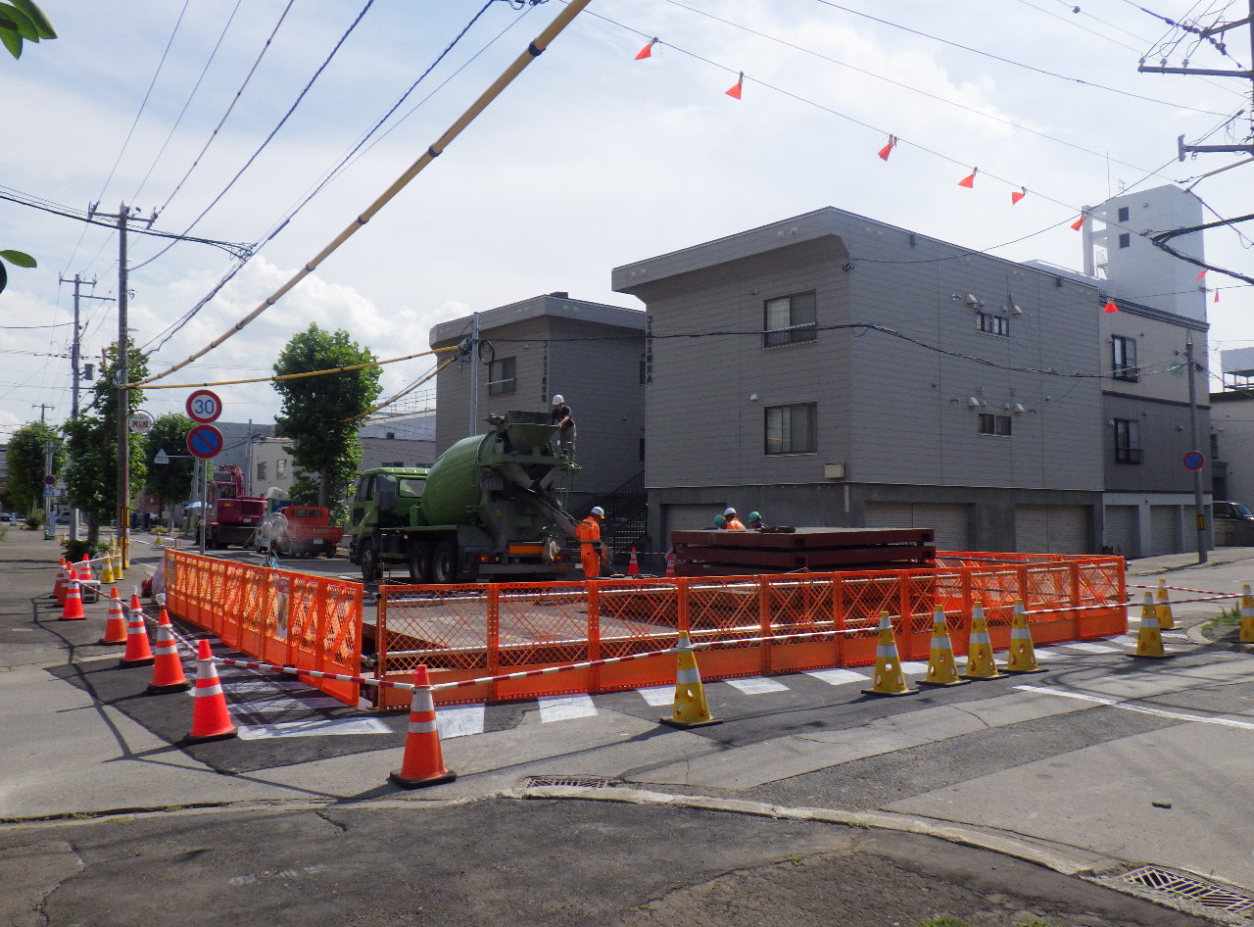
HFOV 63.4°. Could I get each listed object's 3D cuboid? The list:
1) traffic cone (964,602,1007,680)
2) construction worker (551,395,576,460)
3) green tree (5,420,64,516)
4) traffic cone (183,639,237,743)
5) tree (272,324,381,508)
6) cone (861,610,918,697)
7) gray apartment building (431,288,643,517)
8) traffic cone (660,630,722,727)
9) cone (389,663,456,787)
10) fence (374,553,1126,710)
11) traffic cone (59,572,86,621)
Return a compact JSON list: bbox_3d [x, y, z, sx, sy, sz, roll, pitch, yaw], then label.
[{"bbox_3d":[3.394,1.678,9.680,0.380,0.700,0.380,1,-3,-14],"label":"traffic cone"},{"bbox_3d":[-1.520,-0.825,24.400,0.600,1.620,0.580,3,-4,-41],"label":"construction worker"},{"bbox_3d":[-52.460,1.083,90.054,5.400,9.700,5.400,2,-3,-32],"label":"green tree"},{"bbox_3d":[-3.101,1.649,7.484,0.380,0.700,0.380,1,-3,-20],"label":"traffic cone"},{"bbox_3d":[-11.545,-0.979,39.000,4.100,8.600,4.100,0,-3,0],"label":"tree"},{"bbox_3d":[2.329,1.673,8.977,0.370,0.700,0.370,-2,-3,33],"label":"cone"},{"bbox_3d":[-0.505,-0.968,42.711,13.300,9.300,7.800,3,-4,-40],"label":"gray apartment building"},{"bbox_3d":[0.508,1.659,7.908,0.370,0.700,0.370,2,-3,-31],"label":"traffic cone"},{"bbox_3d":[-1.266,1.594,6.254,0.380,0.700,0.380,1,-3,-15],"label":"cone"},{"bbox_3d":[2.270,1.660,10.920,10.050,1.010,0.100,2,-3,-30],"label":"fence"},{"bbox_3d":[-7.960,1.880,14.584,0.370,0.700,0.370,1,-3,-25],"label":"traffic cone"}]

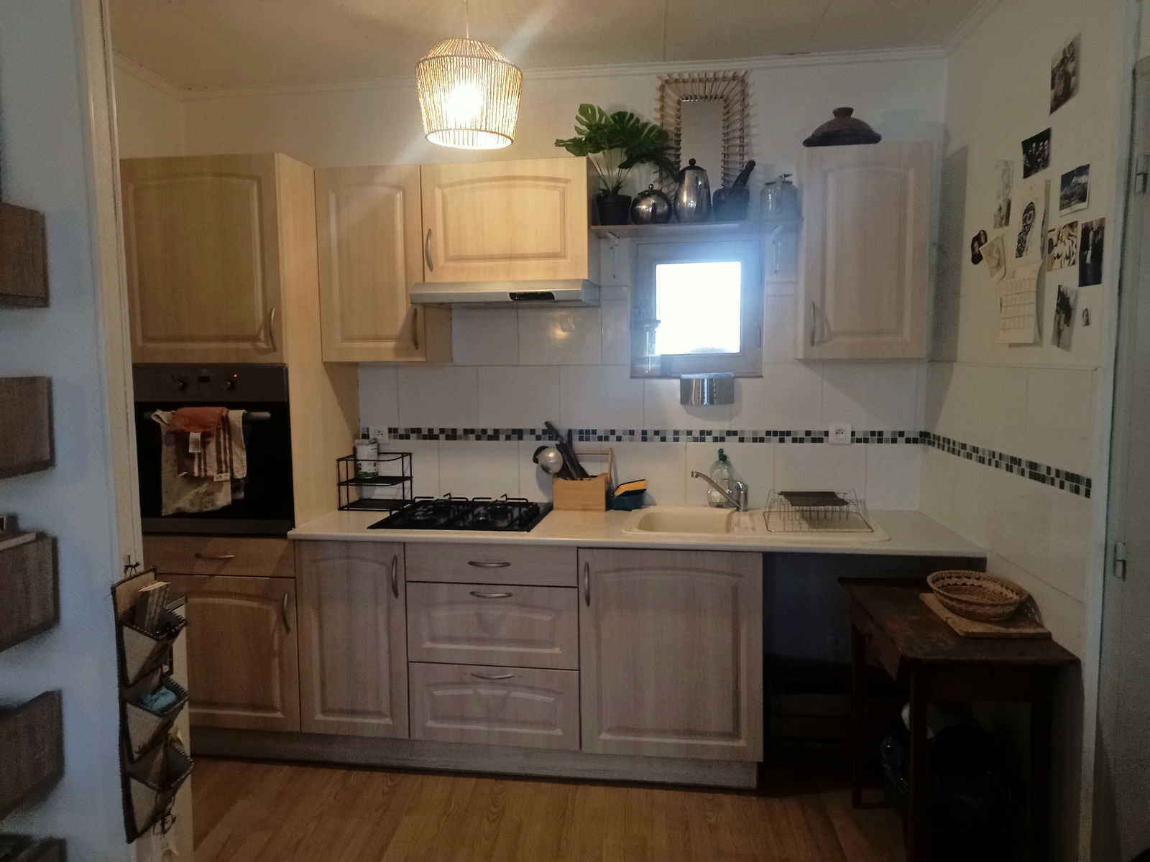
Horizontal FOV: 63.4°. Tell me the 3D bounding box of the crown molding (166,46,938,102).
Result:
[{"bbox_3d":[-0.151,-1.345,3.526,2.943,0.049,0.048,0,5,10],"label":"crown molding"}]

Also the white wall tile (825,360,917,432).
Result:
[{"bbox_3d":[1.079,-0.124,3.421,0.330,0.251,0.010,0,5,10],"label":"white wall tile"}]

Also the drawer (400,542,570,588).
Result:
[{"bbox_3d":[-0.247,0.432,3.357,0.600,0.140,0.482,0,5,10],"label":"drawer"}]

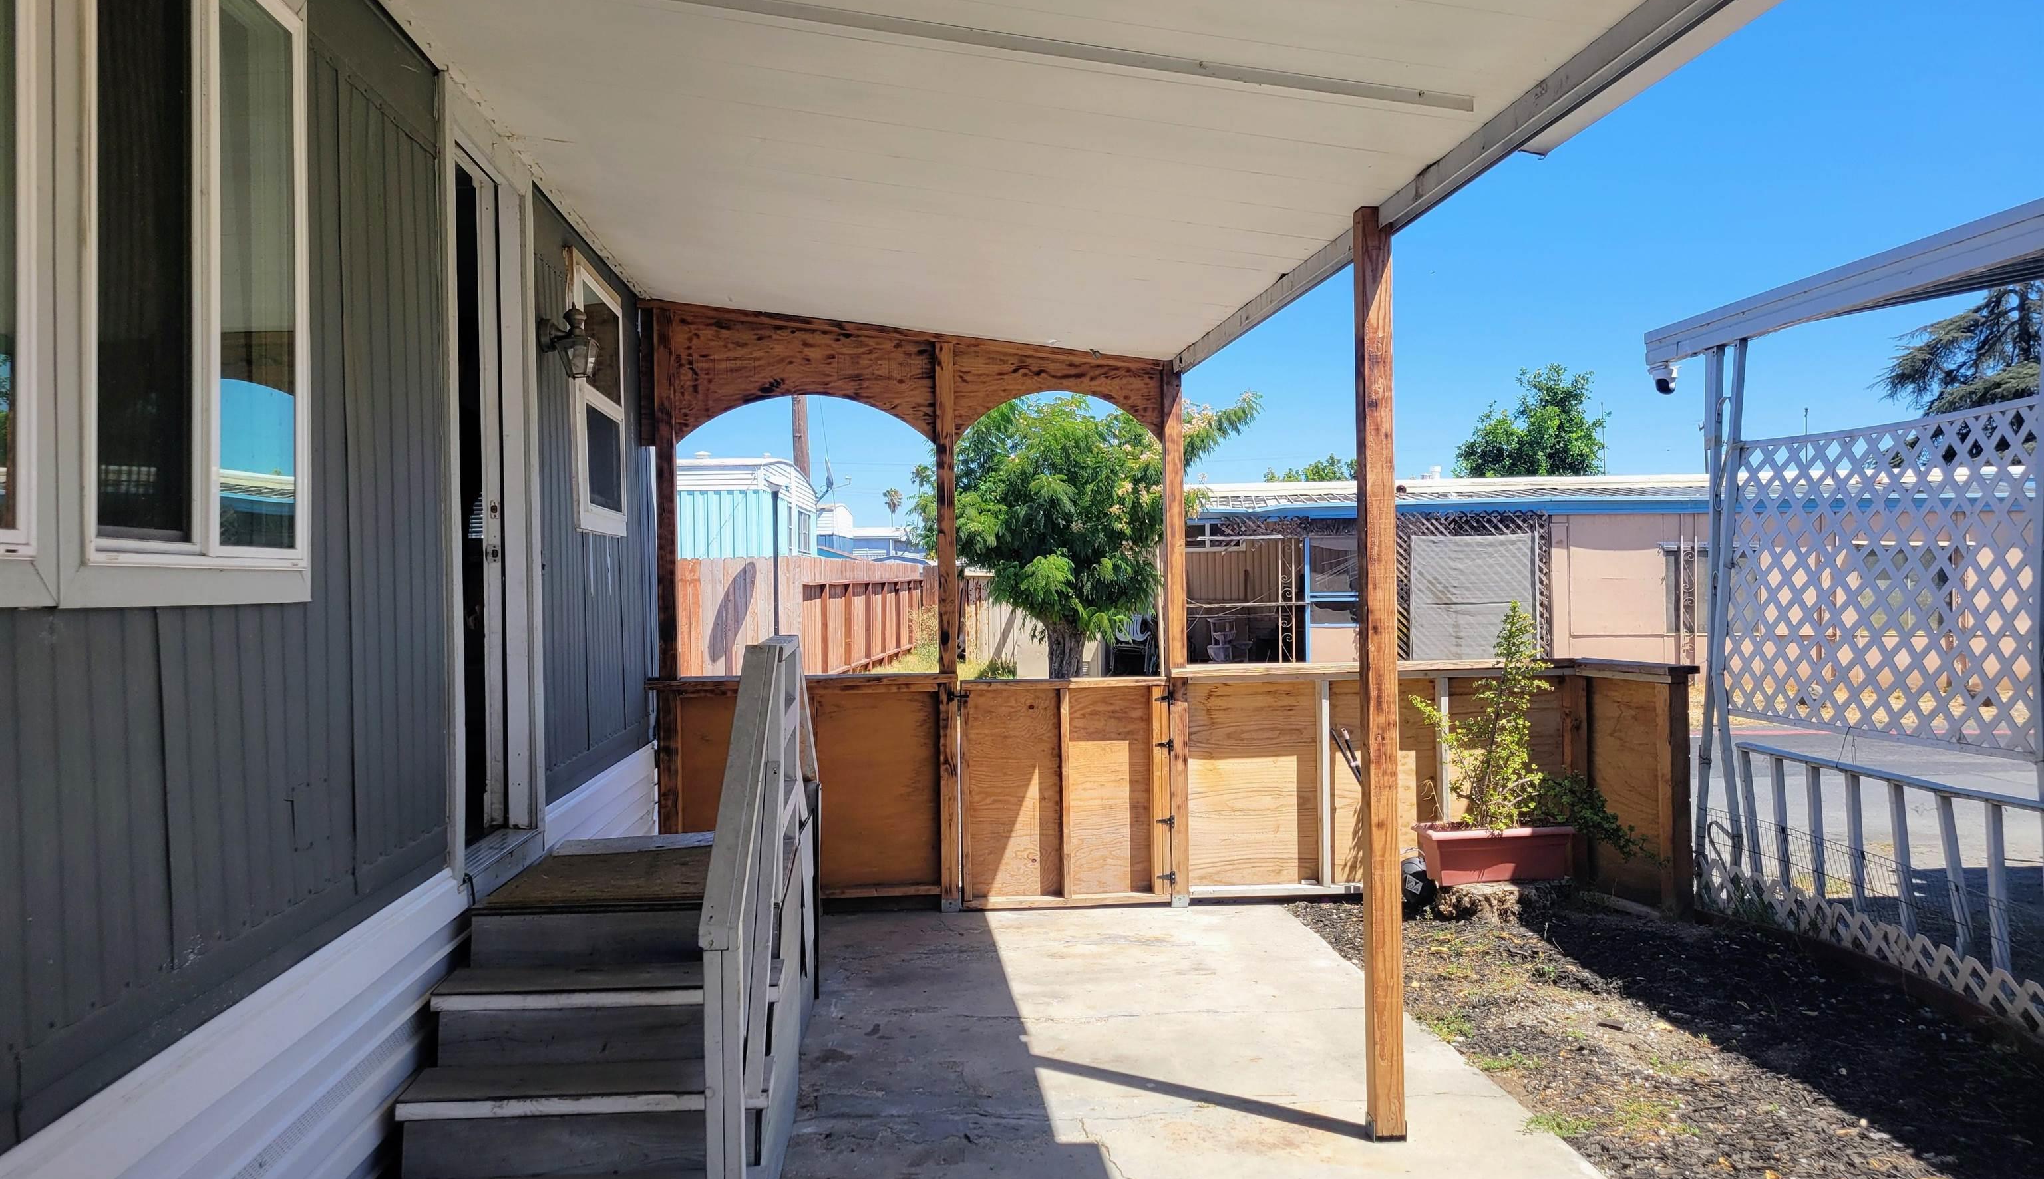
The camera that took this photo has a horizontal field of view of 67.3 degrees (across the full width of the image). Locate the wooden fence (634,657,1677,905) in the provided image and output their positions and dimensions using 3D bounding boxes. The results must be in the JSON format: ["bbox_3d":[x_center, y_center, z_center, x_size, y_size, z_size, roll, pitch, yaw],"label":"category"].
[{"bbox_3d":[0.566,0.926,6.752,4.430,1.110,1.070,-1,0,-5],"label":"wooden fence"}]

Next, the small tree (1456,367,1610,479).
[{"bbox_3d":[10.595,-1.687,31.939,3.100,5.960,3.100,-1,0,-5],"label":"small tree"}]

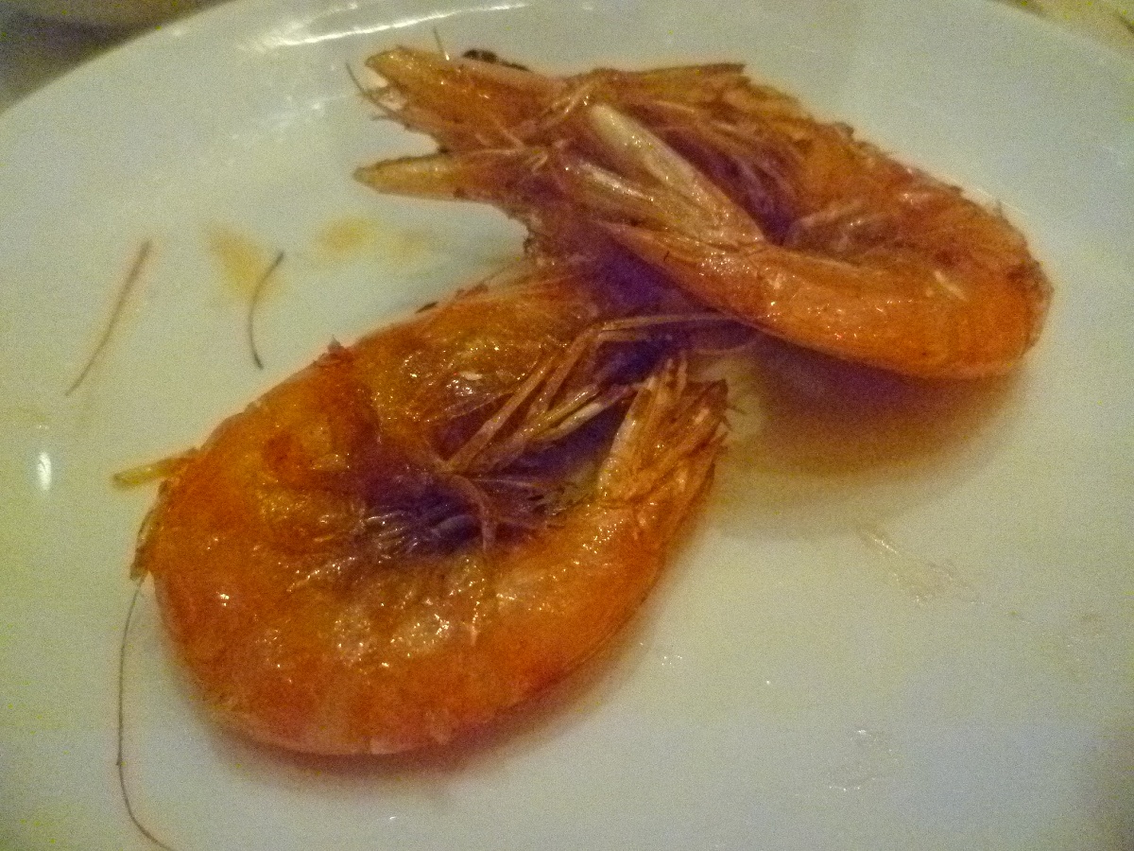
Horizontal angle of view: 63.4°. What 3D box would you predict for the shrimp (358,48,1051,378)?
[{"bbox_3d":[0.020,-0.049,0.173,0.122,0.031,0.058,17,59,11],"label":"shrimp"}]

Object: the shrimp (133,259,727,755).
[{"bbox_3d":[-0.017,0.008,0.146,0.090,0.025,0.066,-39,65,-22],"label":"shrimp"}]

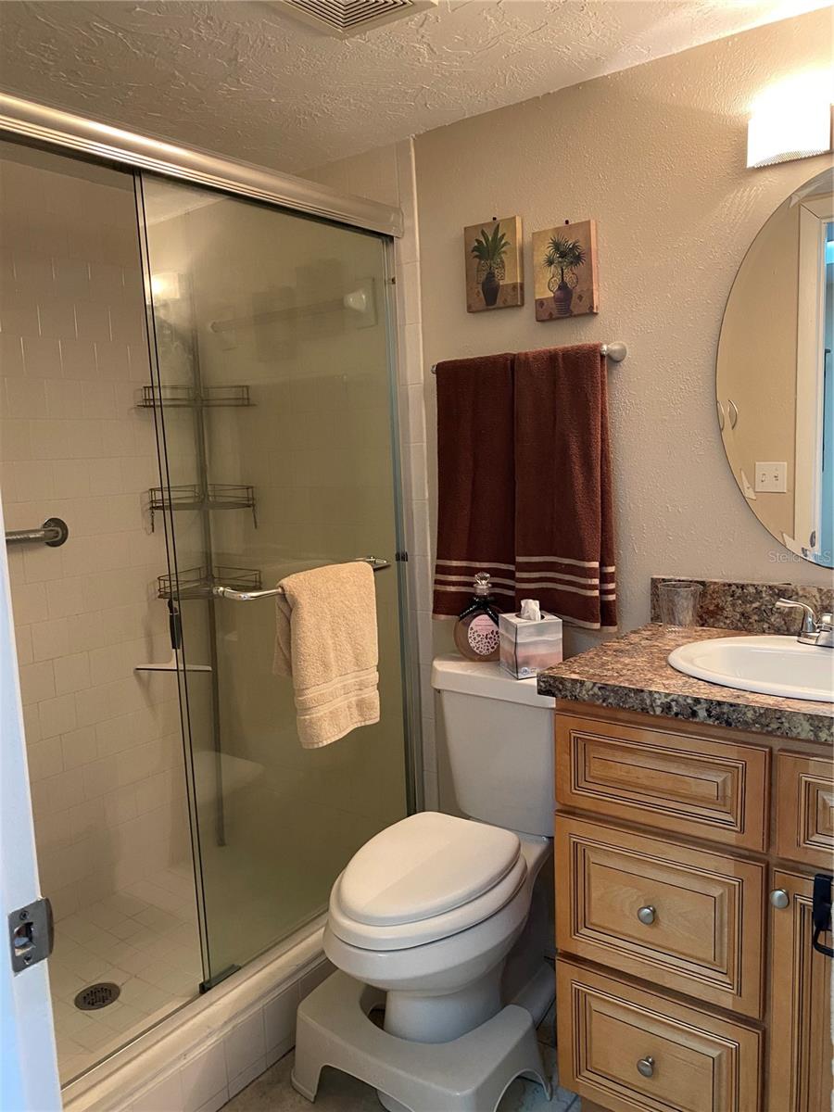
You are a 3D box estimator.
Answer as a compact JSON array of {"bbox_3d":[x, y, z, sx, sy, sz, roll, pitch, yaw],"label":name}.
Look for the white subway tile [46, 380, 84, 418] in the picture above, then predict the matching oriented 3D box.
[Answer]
[{"bbox_3d":[-0.975,-0.431,2.312,0.009,0.108,0.108,3,9,37],"label":"white subway tile"}]

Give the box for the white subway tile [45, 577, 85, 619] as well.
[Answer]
[{"bbox_3d":[-0.977,0.112,2.316,0.009,0.109,0.108,3,9,37],"label":"white subway tile"}]

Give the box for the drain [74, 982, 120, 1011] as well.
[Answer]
[{"bbox_3d":[-0.780,1.079,2.044,0.109,0.008,0.109,-3,7,0],"label":"drain"}]

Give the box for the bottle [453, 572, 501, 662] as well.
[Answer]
[{"bbox_3d":[0.163,0.153,2.075,0.138,0.218,0.070,-2,8,4],"label":"bottle"}]

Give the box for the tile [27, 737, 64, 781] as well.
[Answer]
[{"bbox_3d":[-1.030,0.563,2.304,0.009,0.108,0.108,3,9,37],"label":"tile"}]

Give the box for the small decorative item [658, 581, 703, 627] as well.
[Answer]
[{"bbox_3d":[0.574,0.115,1.826,0.091,0.097,0.091,3,9,37],"label":"small decorative item"}]

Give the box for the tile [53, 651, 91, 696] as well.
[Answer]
[{"bbox_3d":[-0.975,0.333,2.362,0.009,0.108,0.108,3,9,37],"label":"tile"}]

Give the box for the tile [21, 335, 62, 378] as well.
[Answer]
[{"bbox_3d":[-1.012,-0.533,2.255,0.009,0.108,0.108,3,9,37],"label":"tile"}]

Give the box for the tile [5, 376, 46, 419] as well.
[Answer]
[{"bbox_3d":[-1.034,-0.416,2.200,0.009,0.109,0.108,3,9,37],"label":"tile"}]

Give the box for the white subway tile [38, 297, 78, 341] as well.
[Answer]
[{"bbox_3d":[-0.975,-0.641,2.262,0.009,0.109,0.108,3,9,37],"label":"white subway tile"}]

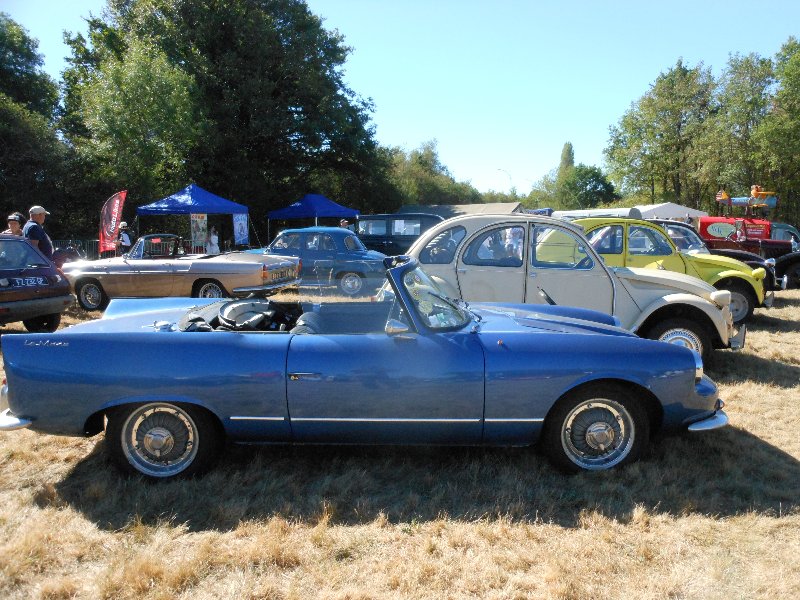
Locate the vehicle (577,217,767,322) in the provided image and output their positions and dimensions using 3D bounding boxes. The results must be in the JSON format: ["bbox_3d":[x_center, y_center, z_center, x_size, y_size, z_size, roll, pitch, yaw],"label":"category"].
[{"bbox_3d":[3.729,-0.511,10.218,3.830,1.600,1.480,2,7,20],"label":"vehicle"}]

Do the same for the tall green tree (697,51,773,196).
[{"bbox_3d":[29.039,-13.076,55.869,7.500,15.990,7.500,0,7,0],"label":"tall green tree"}]

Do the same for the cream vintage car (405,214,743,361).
[{"bbox_3d":[1.650,-0.140,6.930,3.830,1.600,1.480,2,7,25],"label":"cream vintage car"}]

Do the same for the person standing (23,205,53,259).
[{"bbox_3d":[-5.422,-0.518,9.704,0.420,1.760,0.520,-1,7,-10],"label":"person standing"}]

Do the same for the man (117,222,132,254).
[{"bbox_3d":[-8.718,-1.561,20.594,0.420,1.780,0.550,-4,7,-30],"label":"man"}]

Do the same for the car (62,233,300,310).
[{"bbox_3d":[-3.989,-0.522,11.592,4.260,1.320,1.570,2,7,13],"label":"car"}]

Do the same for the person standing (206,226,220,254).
[{"bbox_3d":[-6.274,-1.646,21.888,0.520,1.670,0.380,-2,6,-12],"label":"person standing"}]

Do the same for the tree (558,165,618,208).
[{"bbox_3d":[24.607,-12.926,84.073,8.000,9.200,8.000,0,7,0],"label":"tree"}]

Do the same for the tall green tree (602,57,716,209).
[{"bbox_3d":[24.249,-13.854,60.885,10.200,16.800,9.500,-1,6,0],"label":"tall green tree"}]

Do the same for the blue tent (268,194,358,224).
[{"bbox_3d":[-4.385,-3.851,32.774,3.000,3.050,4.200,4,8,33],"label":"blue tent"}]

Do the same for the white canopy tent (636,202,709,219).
[{"bbox_3d":[21.247,-6.225,52.575,5.200,3.150,8.000,1,7,10],"label":"white canopy tent"}]

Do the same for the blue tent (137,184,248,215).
[{"bbox_3d":[-7.838,-2.757,24.671,3.050,3.250,3.050,2,7,27],"label":"blue tent"}]

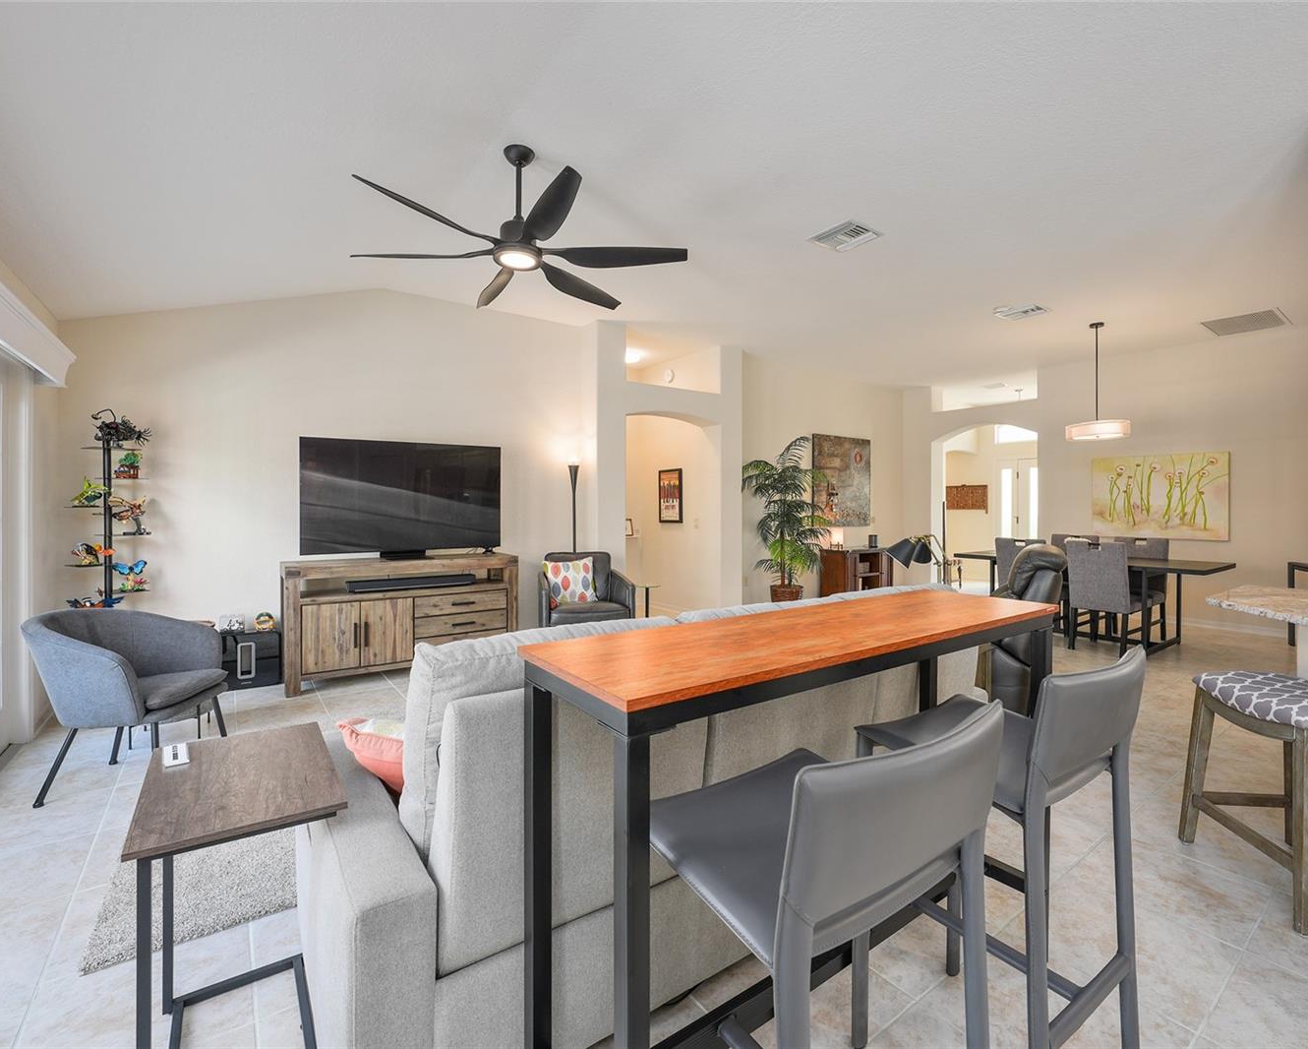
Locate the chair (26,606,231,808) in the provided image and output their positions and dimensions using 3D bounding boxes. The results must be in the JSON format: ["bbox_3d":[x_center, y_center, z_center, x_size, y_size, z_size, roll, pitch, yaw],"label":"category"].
[{"bbox_3d":[-2.420,0.780,2.790,0.670,0.775,0.690,0,1,0],"label":"chair"}]

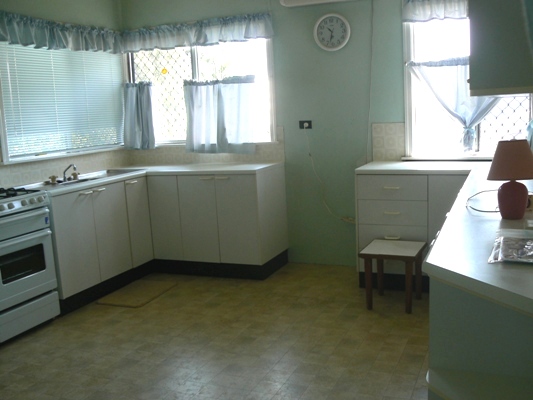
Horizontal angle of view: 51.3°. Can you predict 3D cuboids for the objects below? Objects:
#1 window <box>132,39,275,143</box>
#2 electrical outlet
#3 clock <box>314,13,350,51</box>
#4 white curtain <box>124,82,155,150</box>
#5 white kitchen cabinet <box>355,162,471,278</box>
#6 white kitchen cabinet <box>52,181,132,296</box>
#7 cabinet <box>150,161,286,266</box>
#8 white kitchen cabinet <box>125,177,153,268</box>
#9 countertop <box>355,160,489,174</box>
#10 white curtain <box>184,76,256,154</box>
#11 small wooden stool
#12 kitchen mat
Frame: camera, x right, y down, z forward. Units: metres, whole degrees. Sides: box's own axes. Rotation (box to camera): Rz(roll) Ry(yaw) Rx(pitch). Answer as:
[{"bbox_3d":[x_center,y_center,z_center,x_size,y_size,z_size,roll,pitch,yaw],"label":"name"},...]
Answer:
[{"bbox_3d":[-0.657,-0.984,5.132,1.510,0.932,0.080,1,10,23],"label":"window"},{"bbox_3d":[0.336,-0.642,4.753,0.116,0.070,0.020,1,10,23],"label":"electrical outlet"},{"bbox_3d":[0.539,-1.362,4.520,0.300,0.300,0.045,1,10,23],"label":"clock"},{"bbox_3d":[-1.221,-0.811,5.341,0.365,0.616,0.070,1,10,23],"label":"white curtain"},{"bbox_3d":[1.155,0.146,4.229,0.796,0.758,0.590,1,10,23],"label":"white kitchen cabinet"},{"bbox_3d":[-1.546,0.270,4.300,0.570,0.739,0.805,1,10,23],"label":"white kitchen cabinet"},{"bbox_3d":[-0.410,0.099,4.886,1.030,0.771,0.590,1,10,23],"label":"cabinet"},{"bbox_3d":[-1.329,0.178,4.801,0.570,0.739,0.301,1,10,23],"label":"white kitchen cabinet"},{"bbox_3d":[1.175,-0.240,4.149,0.886,0.036,0.600,1,10,23],"label":"countertop"},{"bbox_3d":[-0.424,-0.759,5.006,0.725,0.666,0.070,1,10,23],"label":"white curtain"},{"bbox_3d":[0.875,0.524,3.789,0.365,0.402,0.400,1,10,23],"label":"small wooden stool"},{"bbox_3d":[-1.001,0.728,4.387,0.375,0.010,0.625,1,10,23],"label":"kitchen mat"}]

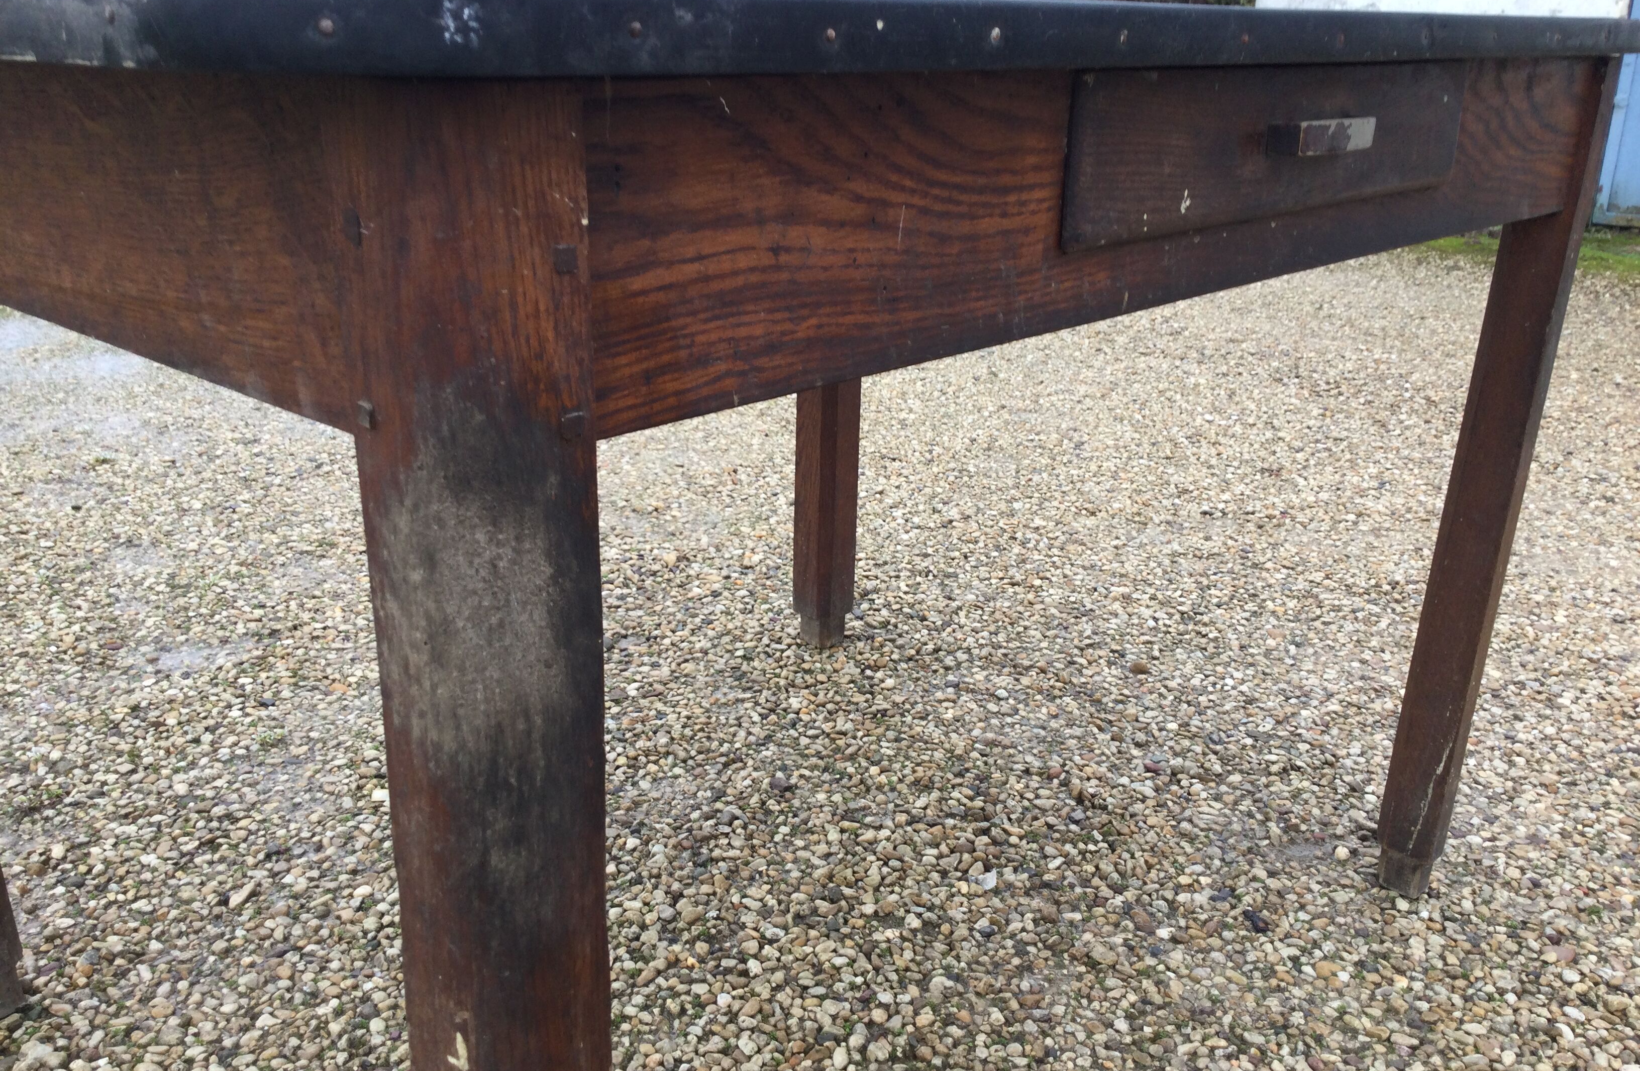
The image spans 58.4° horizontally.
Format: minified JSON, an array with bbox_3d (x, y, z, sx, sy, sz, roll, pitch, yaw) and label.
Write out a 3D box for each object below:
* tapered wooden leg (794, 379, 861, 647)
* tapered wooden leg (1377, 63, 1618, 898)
[{"bbox_3d":[0.011,-0.205,1.751,0.057,0.735,0.056,18,26,40],"label":"tapered wooden leg"},{"bbox_3d":[0.567,-0.025,1.259,0.057,0.735,0.056,20,26,39],"label":"tapered wooden leg"}]

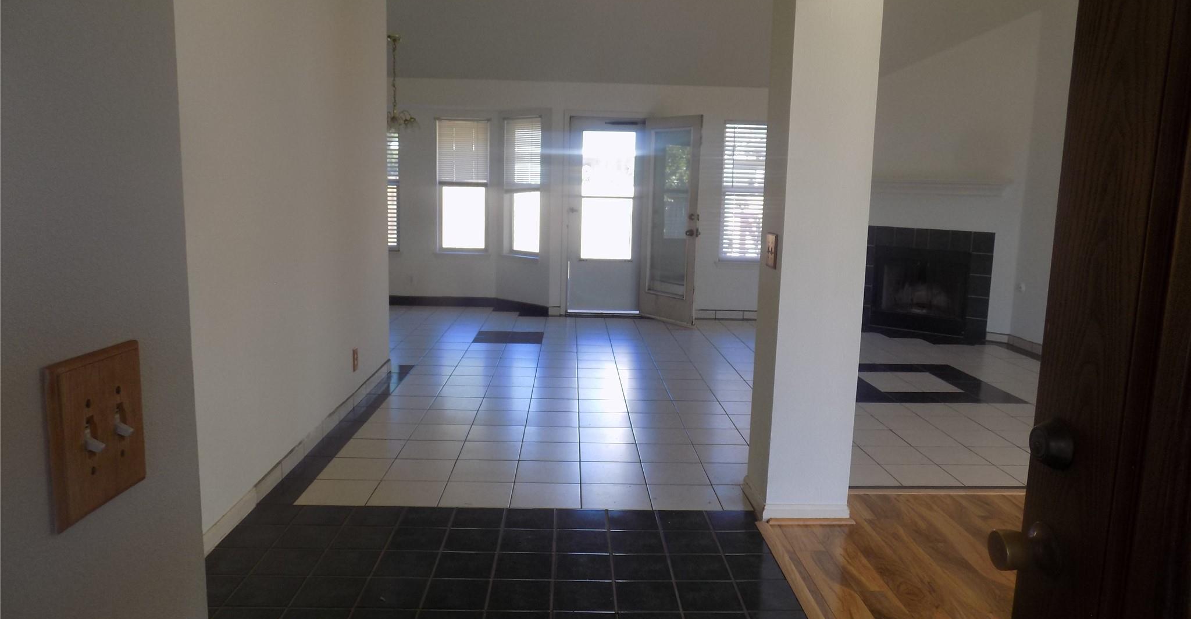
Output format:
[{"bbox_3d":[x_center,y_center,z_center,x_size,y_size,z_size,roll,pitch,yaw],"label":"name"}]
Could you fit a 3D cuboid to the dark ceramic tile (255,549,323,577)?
[{"bbox_3d":[-1.089,0.904,2.812,0.200,0.010,0.200,1,8,-2],"label":"dark ceramic tile"}]

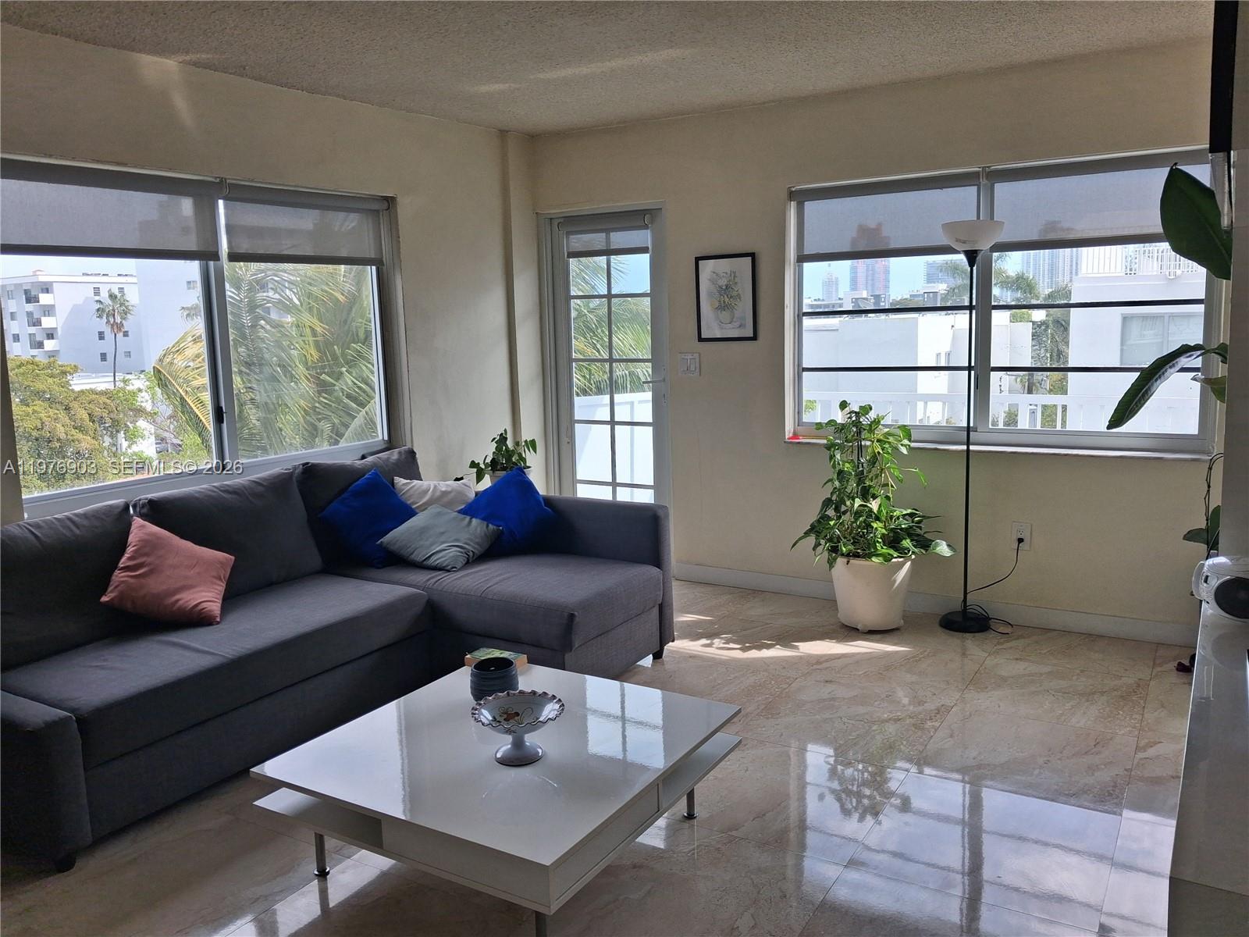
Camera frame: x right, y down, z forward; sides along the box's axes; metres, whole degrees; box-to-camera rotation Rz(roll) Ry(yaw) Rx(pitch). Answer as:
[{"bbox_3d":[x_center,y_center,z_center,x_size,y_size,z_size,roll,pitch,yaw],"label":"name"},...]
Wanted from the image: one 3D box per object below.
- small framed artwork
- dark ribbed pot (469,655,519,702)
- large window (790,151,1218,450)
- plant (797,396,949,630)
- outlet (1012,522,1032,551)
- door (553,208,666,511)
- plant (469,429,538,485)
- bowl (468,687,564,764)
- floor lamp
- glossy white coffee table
[{"bbox_3d":[0.504,-0.851,4.881,0.332,0.427,0.020,4,11,31],"label":"small framed artwork"},{"bbox_3d":[-0.390,0.639,2.918,0.143,0.108,0.143,-2,9,0],"label":"dark ribbed pot"},{"bbox_3d":[1.569,-0.693,4.297,1.770,1.200,0.120,4,11,31],"label":"large window"},{"bbox_3d":[1.112,0.207,4.398,0.620,1.020,0.560,4,11,31],"label":"plant"},{"bbox_3d":[1.758,0.303,4.314,0.073,0.118,0.012,4,11,31],"label":"outlet"},{"bbox_3d":[-0.075,-0.394,5.375,0.730,1.970,0.080,4,11,31],"label":"door"},{"bbox_3d":[-0.608,0.006,4.980,0.330,0.420,0.310,-2,9,0],"label":"plant"},{"bbox_3d":[-0.275,0.685,2.533,0.246,0.132,0.246,-2,9,0],"label":"bowl"},{"bbox_3d":[1.504,-0.163,4.260,0.265,1.770,0.265,4,11,31],"label":"floor lamp"},{"bbox_3d":[-0.308,0.885,2.692,0.950,0.310,0.950,4,11,31],"label":"glossy white coffee table"}]

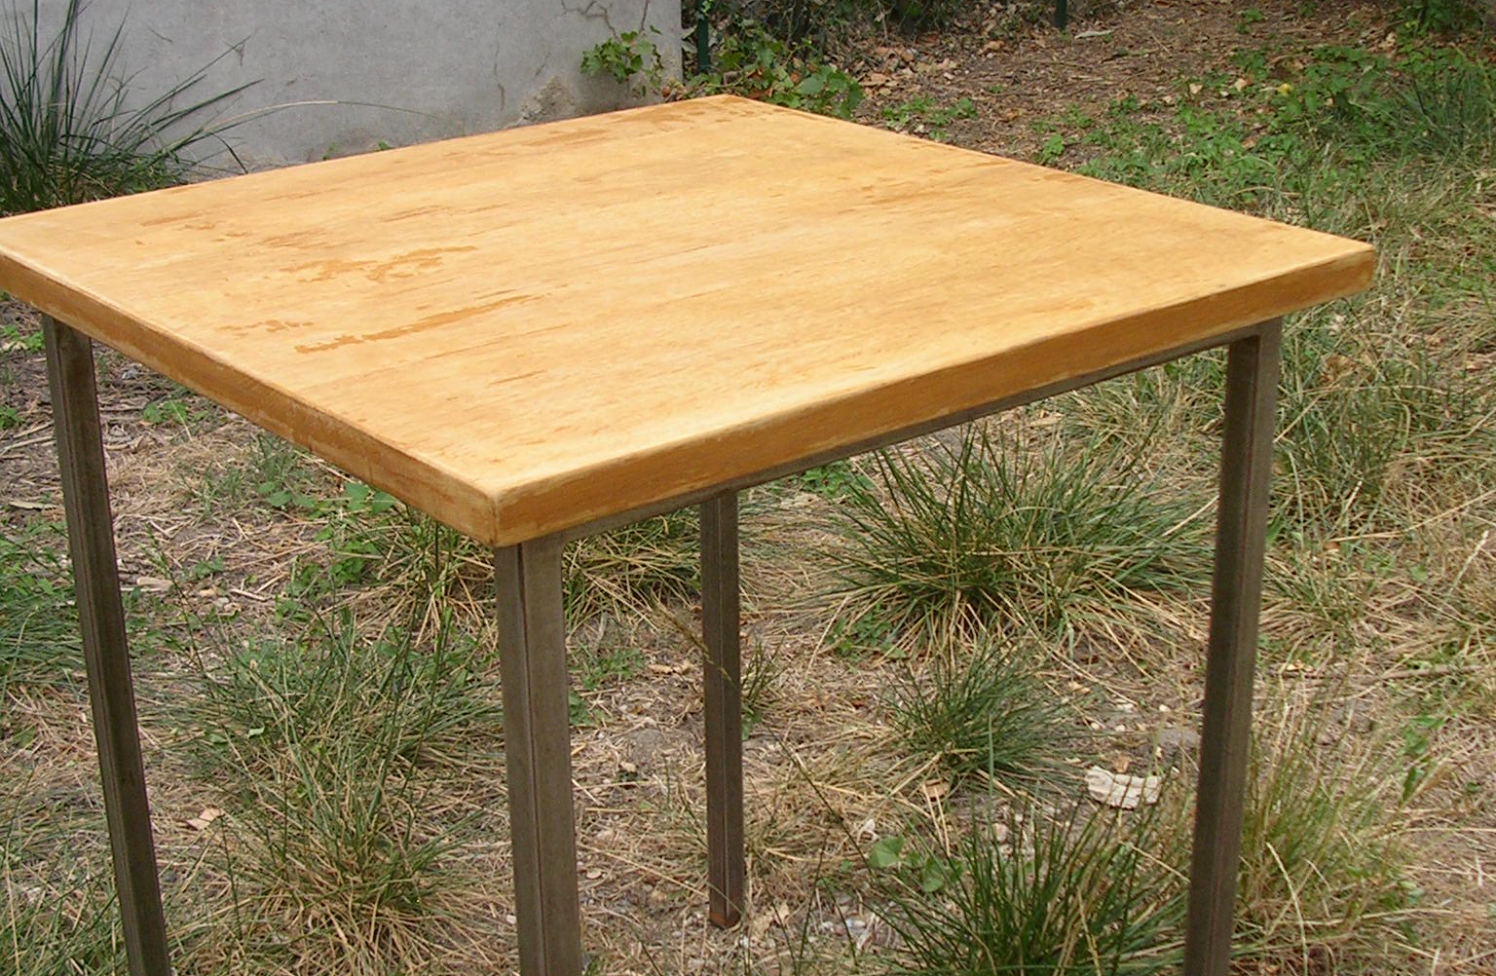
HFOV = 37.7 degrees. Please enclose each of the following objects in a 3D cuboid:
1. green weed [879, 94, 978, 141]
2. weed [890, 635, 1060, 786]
[{"bbox_3d":[0.427,-0.879,5.200,0.240,0.075,0.200,1,21,5],"label":"green weed"},{"bbox_3d":[0.237,0.227,2.306,0.170,0.120,0.165,2,21,6],"label":"weed"}]

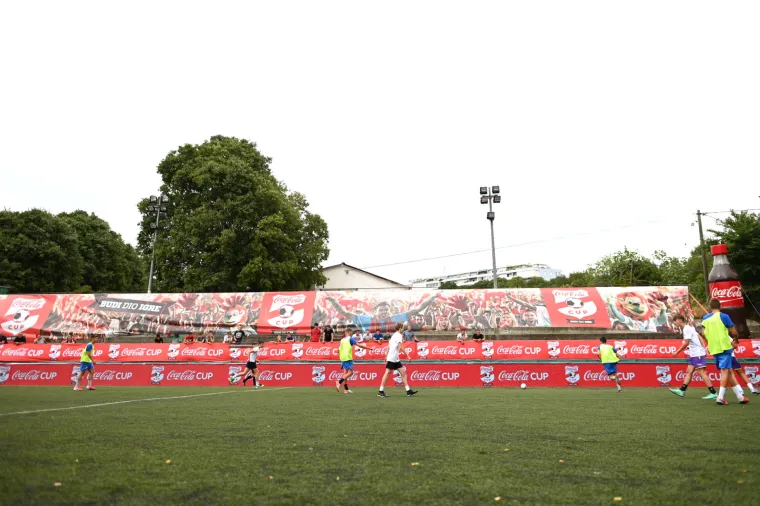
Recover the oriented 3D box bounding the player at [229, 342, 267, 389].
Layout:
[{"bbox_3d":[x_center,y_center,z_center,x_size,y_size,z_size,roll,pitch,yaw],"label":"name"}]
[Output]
[{"bbox_3d":[-4.720,3.967,17.970,1.120,1.600,0.550,0,-13,0],"label":"player"}]

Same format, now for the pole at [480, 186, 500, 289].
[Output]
[{"bbox_3d":[7.420,0.443,32.784,1.350,10.100,0.700,-2,-13,8],"label":"pole"}]

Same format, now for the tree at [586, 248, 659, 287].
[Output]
[{"bbox_3d":[19.400,2.729,40.464,6.000,6.400,5.500,-5,-14,21],"label":"tree"}]

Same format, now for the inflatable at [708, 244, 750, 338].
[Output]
[{"bbox_3d":[17.600,2.079,25.818,1.750,5.000,1.750,-7,-15,26],"label":"inflatable"}]

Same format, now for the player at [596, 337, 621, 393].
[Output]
[{"bbox_3d":[6.450,3.119,14.265,0.620,1.540,0.650,5,-14,-20],"label":"player"}]

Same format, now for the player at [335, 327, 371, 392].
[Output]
[{"bbox_3d":[-0.780,2.896,13.650,0.720,1.690,0.680,13,-18,-43],"label":"player"}]

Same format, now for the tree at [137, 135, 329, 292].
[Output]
[{"bbox_3d":[-12.600,-1.711,42.545,15.600,18.000,15.000,3,-14,-11],"label":"tree"}]

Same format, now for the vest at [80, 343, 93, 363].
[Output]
[{"bbox_3d":[-8.900,3.052,15.412,0.340,0.600,0.420,3,-14,-11],"label":"vest"}]

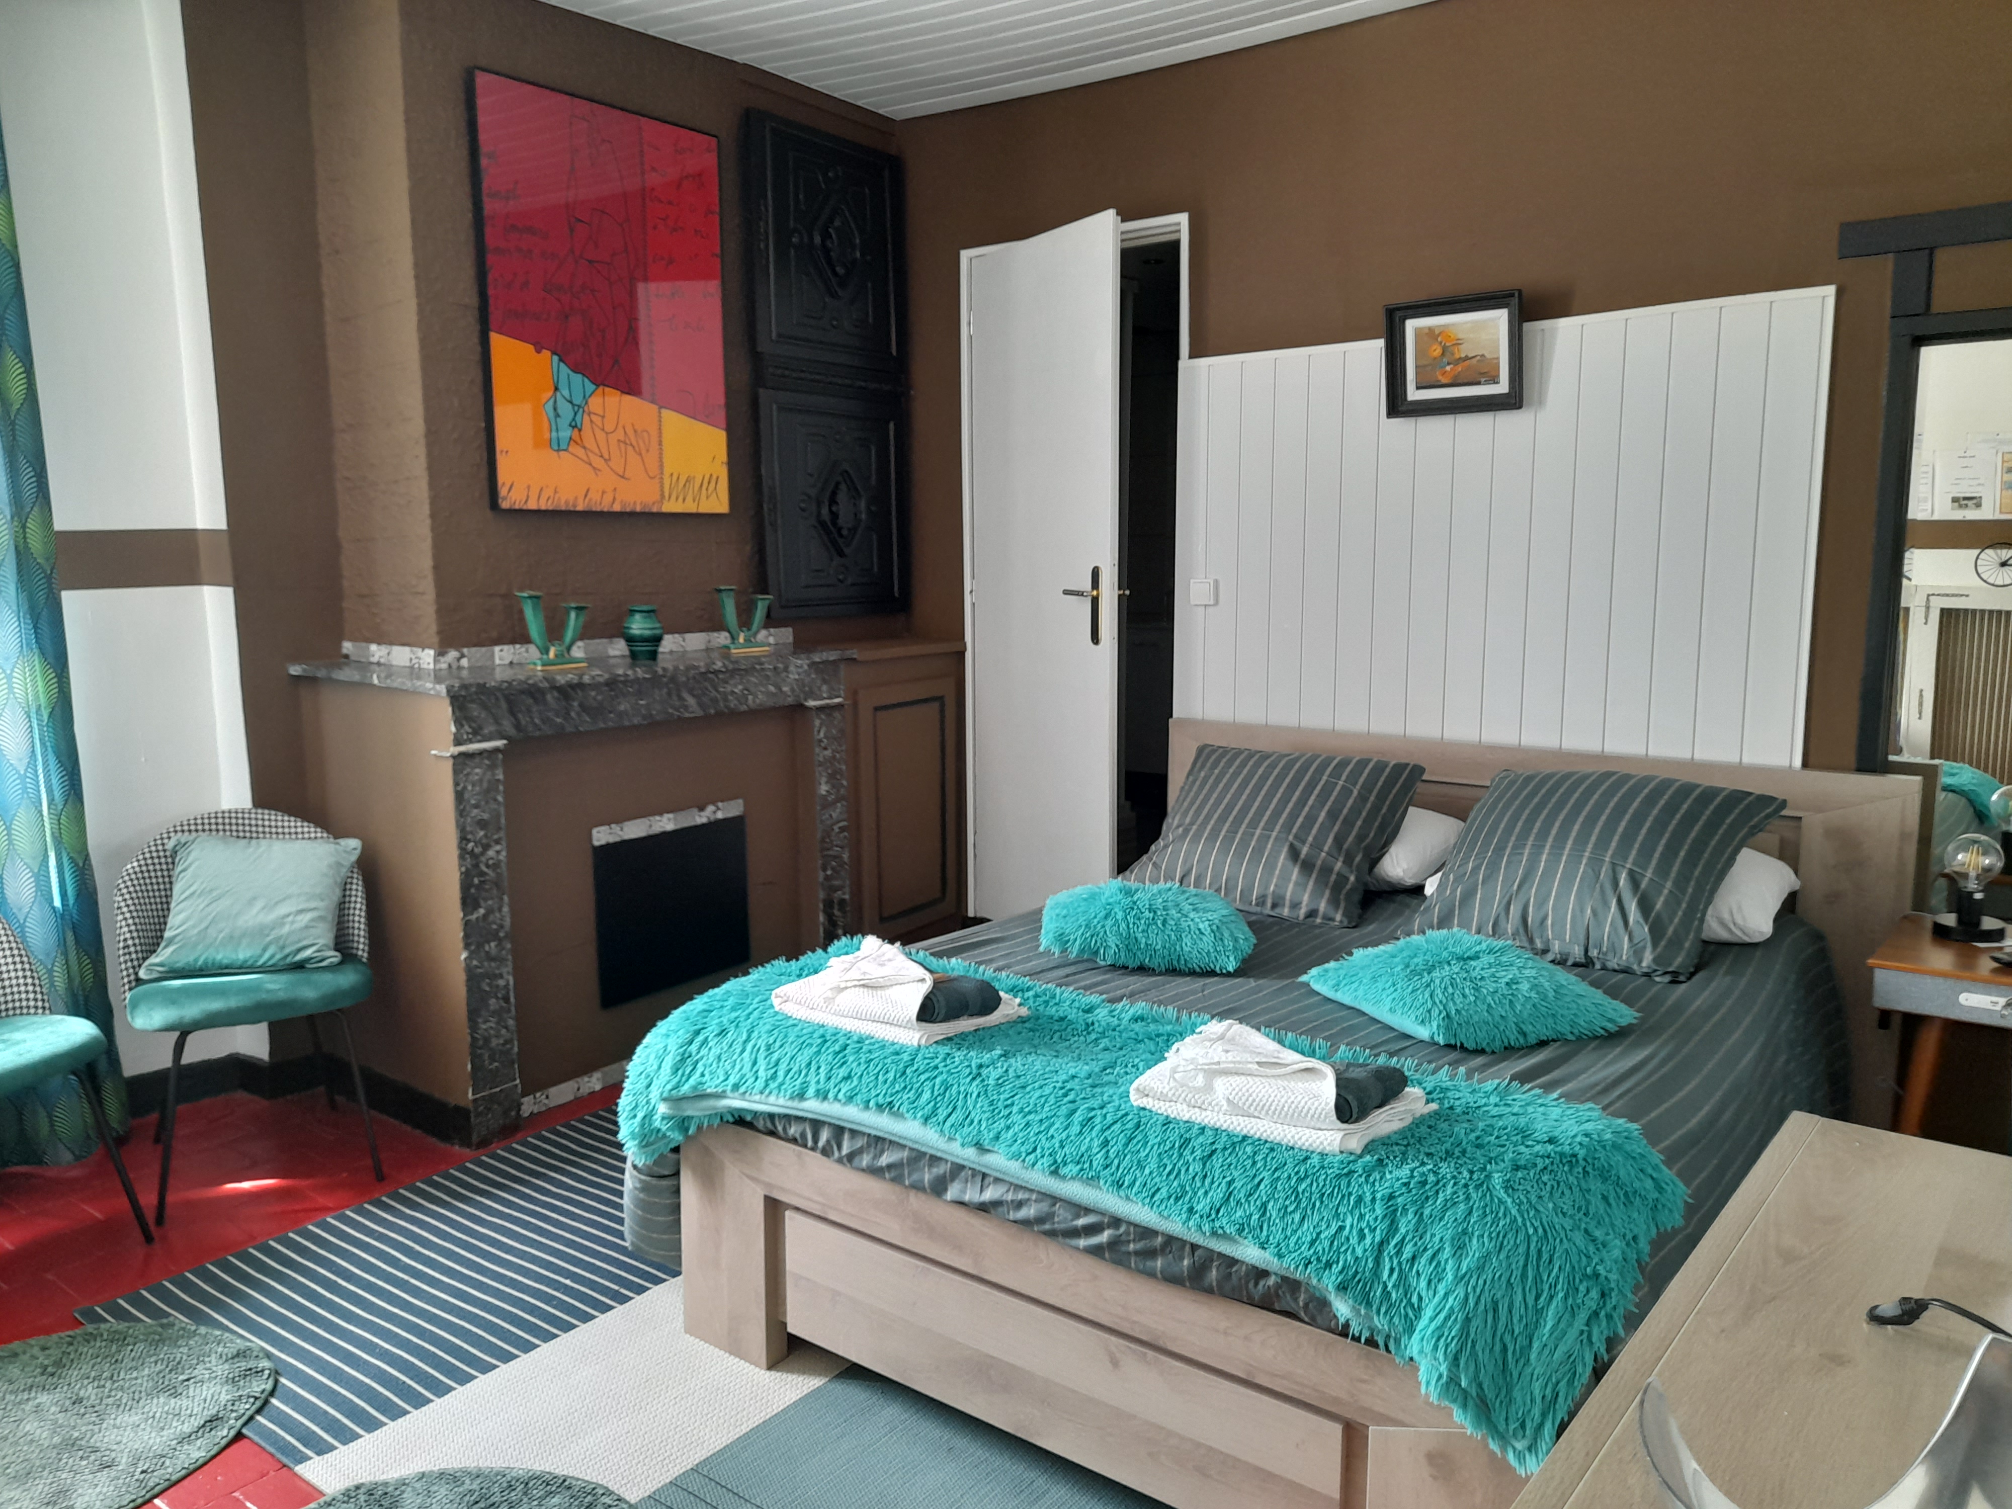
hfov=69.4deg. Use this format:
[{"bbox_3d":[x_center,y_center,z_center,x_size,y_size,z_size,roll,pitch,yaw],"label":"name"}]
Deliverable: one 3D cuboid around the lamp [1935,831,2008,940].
[{"bbox_3d":[1.932,0.262,2.911,0.142,0.218,0.142,6,10,37],"label":"lamp"}]

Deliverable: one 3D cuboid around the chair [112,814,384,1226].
[{"bbox_3d":[-1.683,0.539,3.224,0.490,0.770,0.550,-6,10,-33],"label":"chair"}]

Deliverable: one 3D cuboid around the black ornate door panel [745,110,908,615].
[{"bbox_3d":[-0.525,-1.133,4.426,0.050,1.410,0.630,6,10,37],"label":"black ornate door panel"}]

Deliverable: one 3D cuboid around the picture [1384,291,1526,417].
[{"bbox_3d":[1.094,-0.972,3.551,0.330,0.272,0.036,6,17,37],"label":"picture"}]

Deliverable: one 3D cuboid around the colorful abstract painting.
[{"bbox_3d":[-1.024,-1.147,3.775,0.032,1.020,0.755,6,10,37],"label":"colorful abstract painting"}]

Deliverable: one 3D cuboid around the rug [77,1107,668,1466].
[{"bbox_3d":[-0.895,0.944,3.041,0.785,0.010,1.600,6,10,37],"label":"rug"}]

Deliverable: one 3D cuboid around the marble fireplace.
[{"bbox_3d":[-1.102,0.275,3.960,0.692,1.073,1.274,6,10,37],"label":"marble fireplace"}]

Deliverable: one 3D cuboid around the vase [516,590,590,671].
[{"bbox_3d":[-1.109,-0.304,3.569,0.060,0.190,0.180,6,10,37],"label":"vase"}]

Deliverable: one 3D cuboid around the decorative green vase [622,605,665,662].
[{"bbox_3d":[-0.948,-0.318,3.803,0.100,0.145,0.100,0,8,0],"label":"decorative green vase"}]

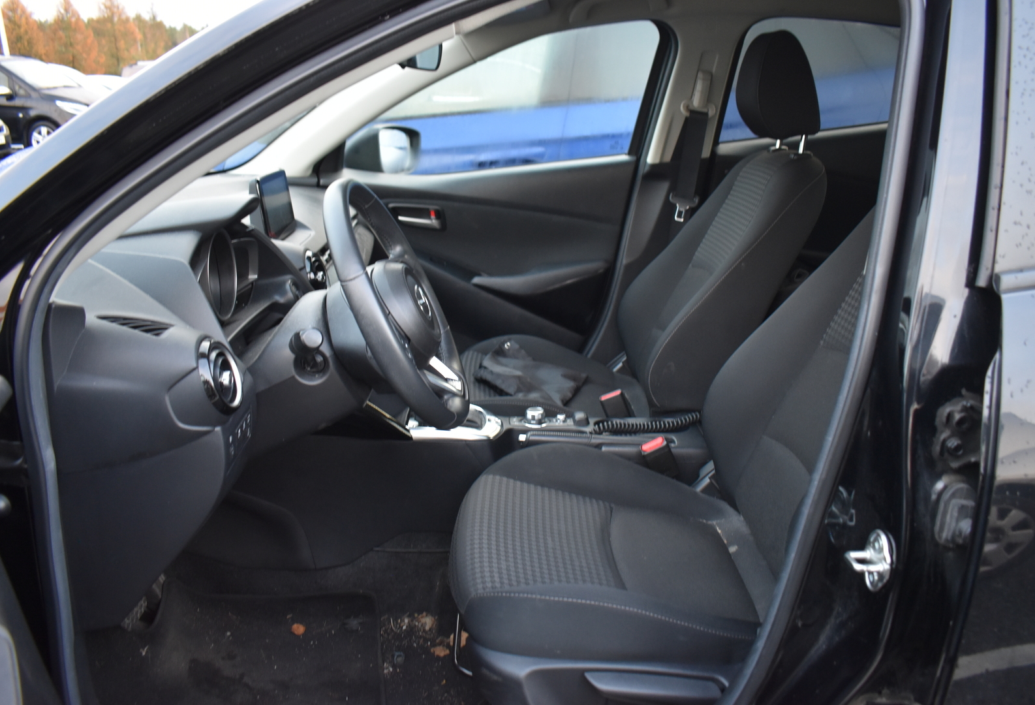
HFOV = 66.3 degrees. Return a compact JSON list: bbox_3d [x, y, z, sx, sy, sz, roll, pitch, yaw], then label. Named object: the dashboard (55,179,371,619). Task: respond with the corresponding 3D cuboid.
[{"bbox_3d":[-0.540,-0.071,1.474,0.530,0.520,1.400,0,19,0],"label":"dashboard"}]

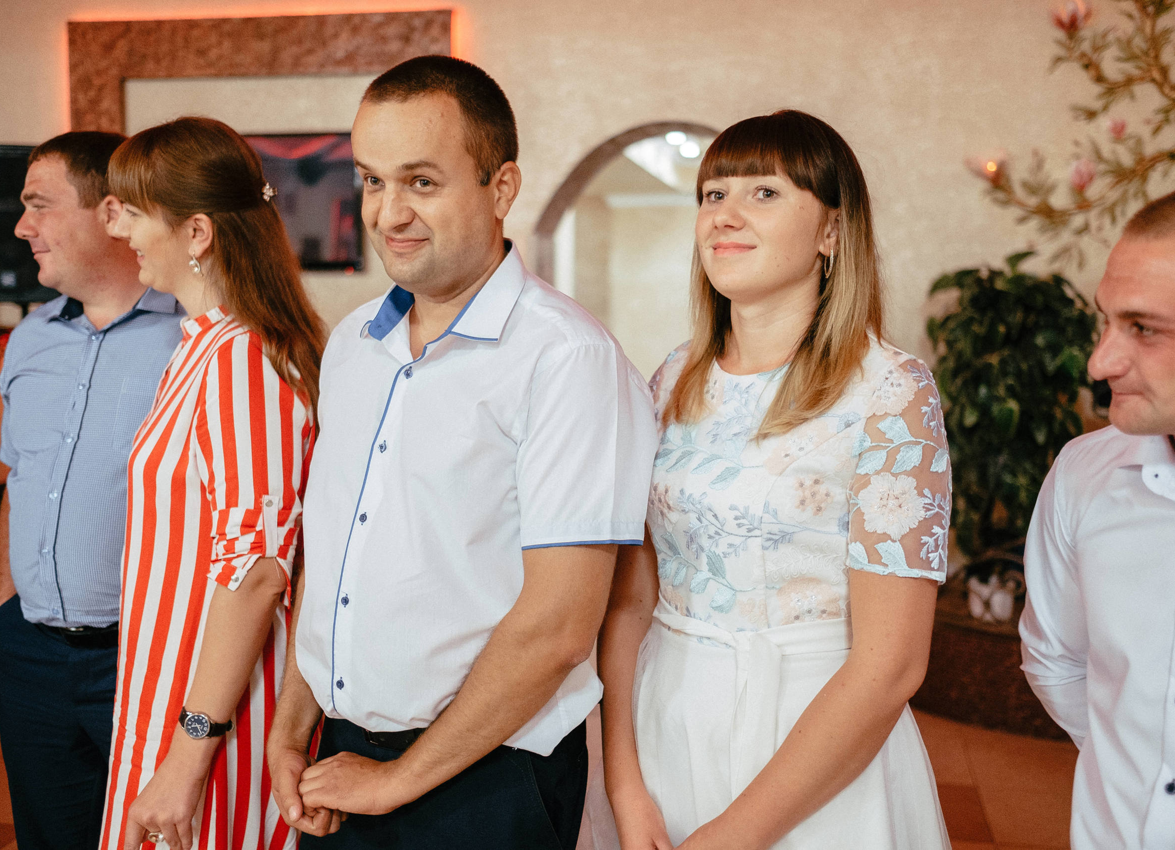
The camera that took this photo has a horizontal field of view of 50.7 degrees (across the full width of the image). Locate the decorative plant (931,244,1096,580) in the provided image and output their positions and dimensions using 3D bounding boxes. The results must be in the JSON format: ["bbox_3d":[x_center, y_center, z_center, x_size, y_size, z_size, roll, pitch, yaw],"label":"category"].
[{"bbox_3d":[1.679,-0.010,4.900,0.620,1.290,0.580,1,5,9],"label":"decorative plant"}]

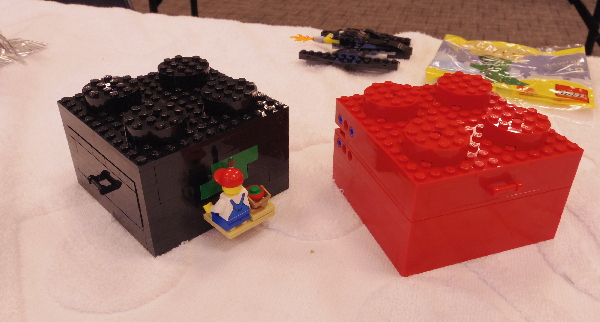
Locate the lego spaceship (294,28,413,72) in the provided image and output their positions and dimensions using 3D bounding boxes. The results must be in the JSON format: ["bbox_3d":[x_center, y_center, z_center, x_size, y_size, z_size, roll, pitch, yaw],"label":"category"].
[{"bbox_3d":[0.049,-0.118,0.531,0.127,0.026,0.078,9,33,13],"label":"lego spaceship"}]

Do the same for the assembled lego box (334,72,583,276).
[{"bbox_3d":[0.085,0.001,0.299,0.096,0.069,0.103,-10,33,-17],"label":"assembled lego box"}]

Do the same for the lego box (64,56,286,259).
[{"bbox_3d":[-0.071,-0.008,0.308,0.104,0.069,0.114,-26,41,-36],"label":"lego box"}]

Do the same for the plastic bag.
[{"bbox_3d":[0.198,-0.089,0.489,0.142,0.025,0.160,11,33,17],"label":"plastic bag"}]

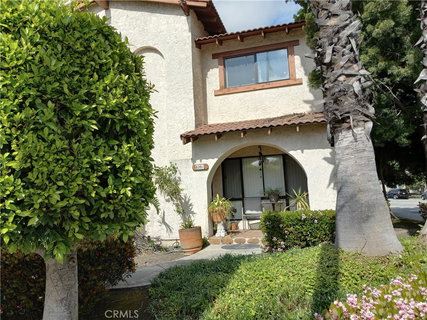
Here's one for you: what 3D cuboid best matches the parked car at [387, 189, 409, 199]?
[{"bbox_3d":[31.926,6.044,58.000,1.850,1.620,4.600,-2,-6,-1],"label":"parked car"}]

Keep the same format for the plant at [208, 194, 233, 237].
[{"bbox_3d":[0.178,1.388,8.396,0.570,1.032,0.530,-2,-6,0],"label":"plant"}]

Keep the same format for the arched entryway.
[{"bbox_3d":[1.059,0.716,8.068,2.399,2.225,0.420,-4,-6,16],"label":"arched entryway"}]

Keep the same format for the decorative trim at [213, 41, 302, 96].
[{"bbox_3d":[1.140,-2.402,8.881,2.326,1.180,0.120,-4,-6,16],"label":"decorative trim"}]

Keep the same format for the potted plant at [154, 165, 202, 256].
[{"bbox_3d":[-0.831,1.097,7.704,1.070,2.008,0.700,-4,-6,16],"label":"potted plant"}]

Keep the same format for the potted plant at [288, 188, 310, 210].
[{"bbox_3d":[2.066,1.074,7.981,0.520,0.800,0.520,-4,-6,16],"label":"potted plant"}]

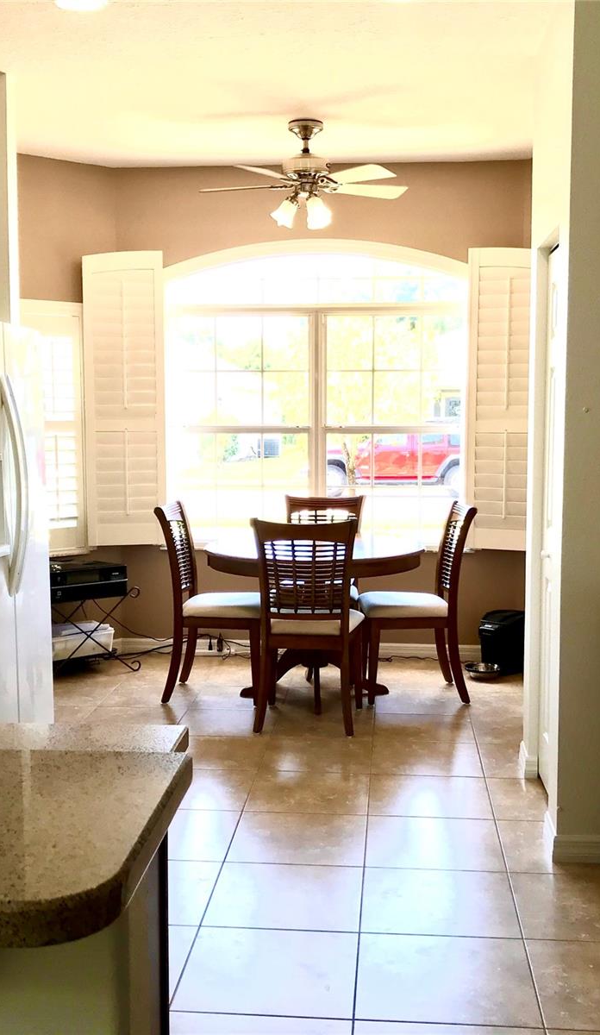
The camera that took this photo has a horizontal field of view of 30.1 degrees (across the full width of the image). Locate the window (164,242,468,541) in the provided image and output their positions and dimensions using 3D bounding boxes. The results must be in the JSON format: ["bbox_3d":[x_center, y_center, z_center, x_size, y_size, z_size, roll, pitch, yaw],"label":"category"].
[{"bbox_3d":[0.086,-0.714,6.518,1.780,1.760,0.120,1,6,5],"label":"window"}]

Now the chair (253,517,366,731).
[{"bbox_3d":[0.047,0.470,5.235,0.490,0.985,0.560,1,6,7],"label":"chair"}]

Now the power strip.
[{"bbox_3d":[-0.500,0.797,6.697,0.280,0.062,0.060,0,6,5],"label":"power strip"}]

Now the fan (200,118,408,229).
[{"bbox_3d":[0.033,-1.677,5.462,1.060,0.510,1.060,0,6,5],"label":"fan"}]

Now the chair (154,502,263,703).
[{"bbox_3d":[-0.413,0.422,5.715,0.560,0.985,0.490,1,6,7],"label":"chair"}]

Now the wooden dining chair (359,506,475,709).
[{"bbox_3d":[0.582,0.422,5.734,0.560,0.985,0.490,0,6,-2],"label":"wooden dining chair"}]

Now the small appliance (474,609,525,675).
[{"bbox_3d":[1.194,0.684,6.326,0.210,0.350,0.330,5,8,44],"label":"small appliance"}]

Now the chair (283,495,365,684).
[{"bbox_3d":[0.123,0.384,6.219,0.470,0.975,0.570,0,6,5],"label":"chair"}]

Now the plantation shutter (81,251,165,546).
[{"bbox_3d":[-1.033,-0.686,6.539,0.470,1.720,0.060,-1,6,-5],"label":"plantation shutter"}]

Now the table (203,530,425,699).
[{"bbox_3d":[0.076,0.535,5.713,1.117,0.762,1.117,1,6,5],"label":"table"}]

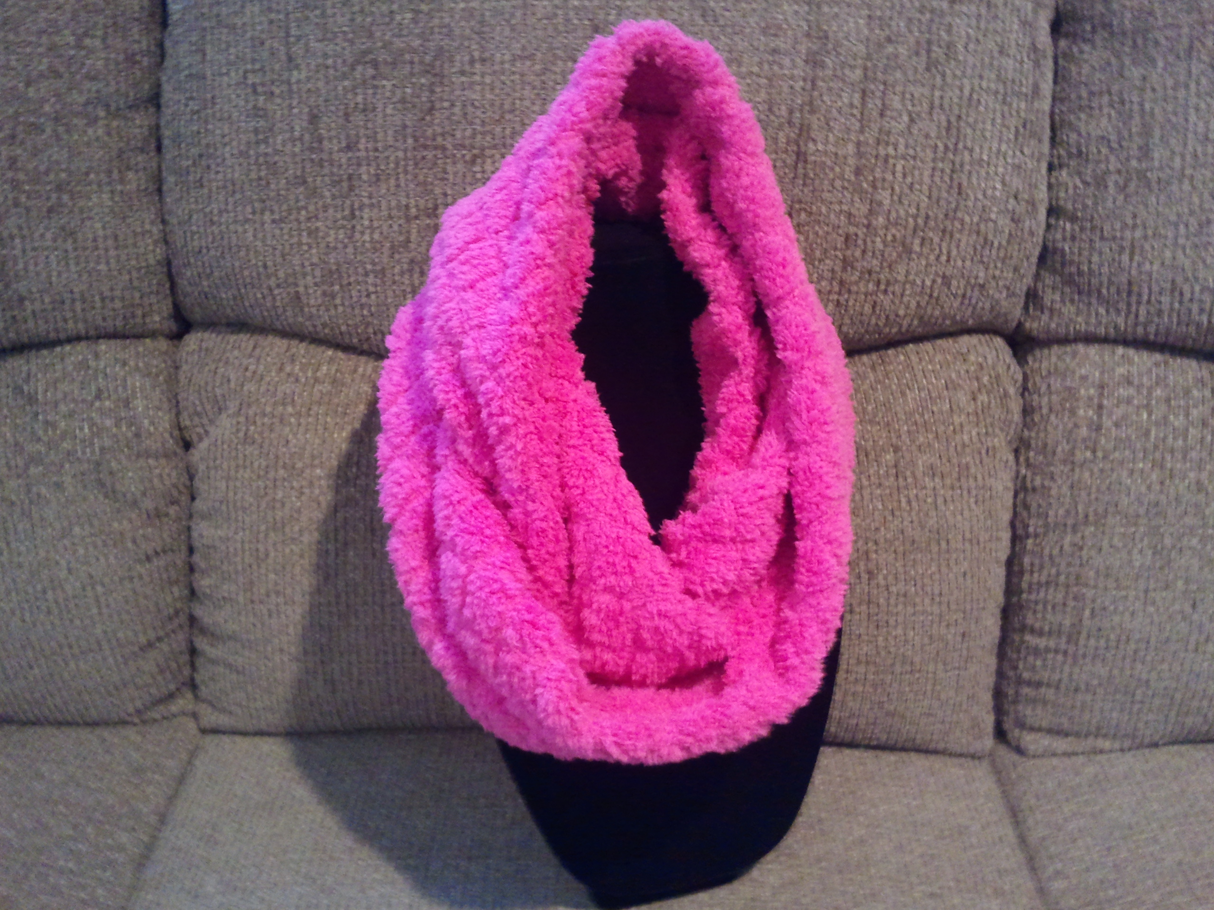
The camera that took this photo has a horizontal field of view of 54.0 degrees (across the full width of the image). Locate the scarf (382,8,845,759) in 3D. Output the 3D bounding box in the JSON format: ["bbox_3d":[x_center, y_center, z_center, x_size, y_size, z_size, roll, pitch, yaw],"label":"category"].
[{"bbox_3d":[0.005,-0.035,0.675,0.260,0.400,0.190,-1,16,-3],"label":"scarf"}]

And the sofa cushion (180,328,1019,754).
[{"bbox_3d":[-0.003,0.058,0.895,0.590,0.310,0.160,1,11,2],"label":"sofa cushion"}]

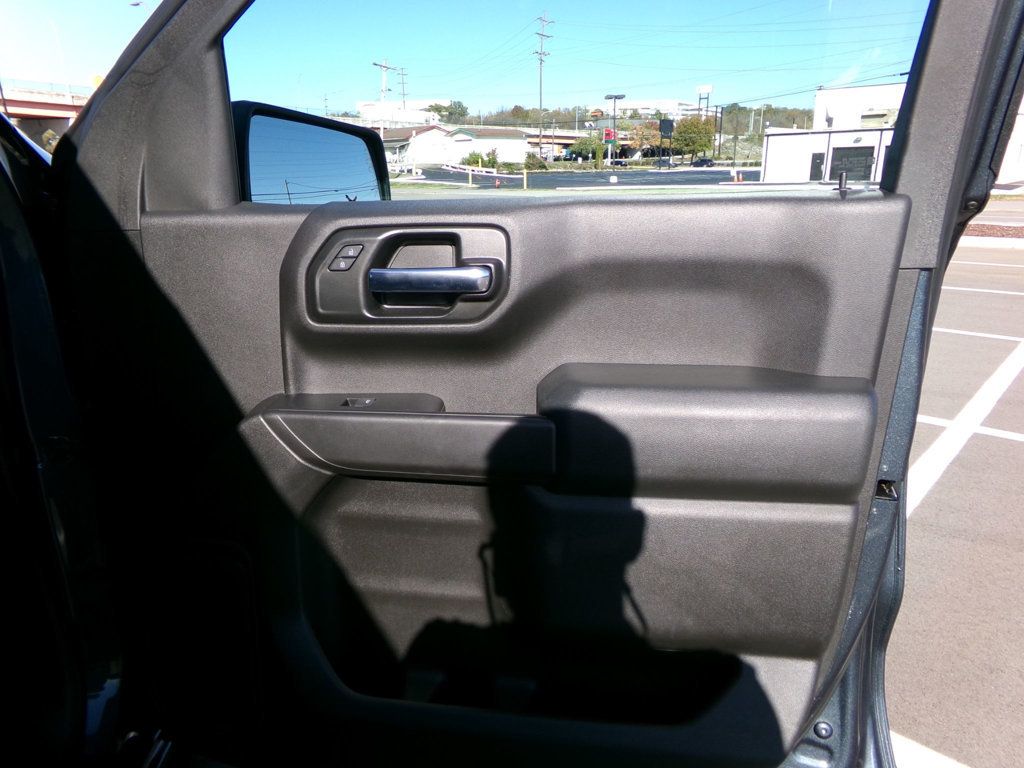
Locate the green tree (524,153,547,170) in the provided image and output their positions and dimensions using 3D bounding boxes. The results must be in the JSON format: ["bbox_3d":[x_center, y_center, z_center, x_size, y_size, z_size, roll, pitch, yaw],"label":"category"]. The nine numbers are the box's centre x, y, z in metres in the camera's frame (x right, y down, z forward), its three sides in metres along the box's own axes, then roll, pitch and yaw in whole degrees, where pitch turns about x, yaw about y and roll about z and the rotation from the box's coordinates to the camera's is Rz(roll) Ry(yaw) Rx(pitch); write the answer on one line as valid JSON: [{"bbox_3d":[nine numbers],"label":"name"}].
[{"bbox_3d":[2.648,-25.070,80.000,2.479,1.935,2.231,0,18,0],"label":"green tree"}]

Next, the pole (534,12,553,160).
[{"bbox_3d":[4.703,-44.416,106.000,2.750,21.371,0.900,-8,19,-23],"label":"pole"}]

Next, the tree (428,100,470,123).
[{"bbox_3d":[-17.166,-74.430,195.000,11.535,6.814,9.338,0,18,0],"label":"tree"}]

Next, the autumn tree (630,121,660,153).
[{"bbox_3d":[23.887,-44.439,128.000,5.769,6.021,5.481,0,18,0],"label":"autumn tree"}]

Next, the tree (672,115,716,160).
[{"bbox_3d":[29.560,-39.926,115.000,7.127,7.110,6.770,0,18,0],"label":"tree"}]

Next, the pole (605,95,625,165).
[{"bbox_3d":[8.518,-20.816,59.000,1.650,6.503,0.550,0,18,0],"label":"pole"}]

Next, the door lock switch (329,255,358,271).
[{"bbox_3d":[-0.195,-0.140,0.820,0.034,0.018,0.010,1,18,4],"label":"door lock switch"}]

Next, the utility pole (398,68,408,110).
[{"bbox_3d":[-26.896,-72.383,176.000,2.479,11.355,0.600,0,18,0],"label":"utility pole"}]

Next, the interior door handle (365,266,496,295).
[{"bbox_3d":[-0.092,-0.117,0.805,0.139,0.029,0.030,1,18,4],"label":"interior door handle"}]

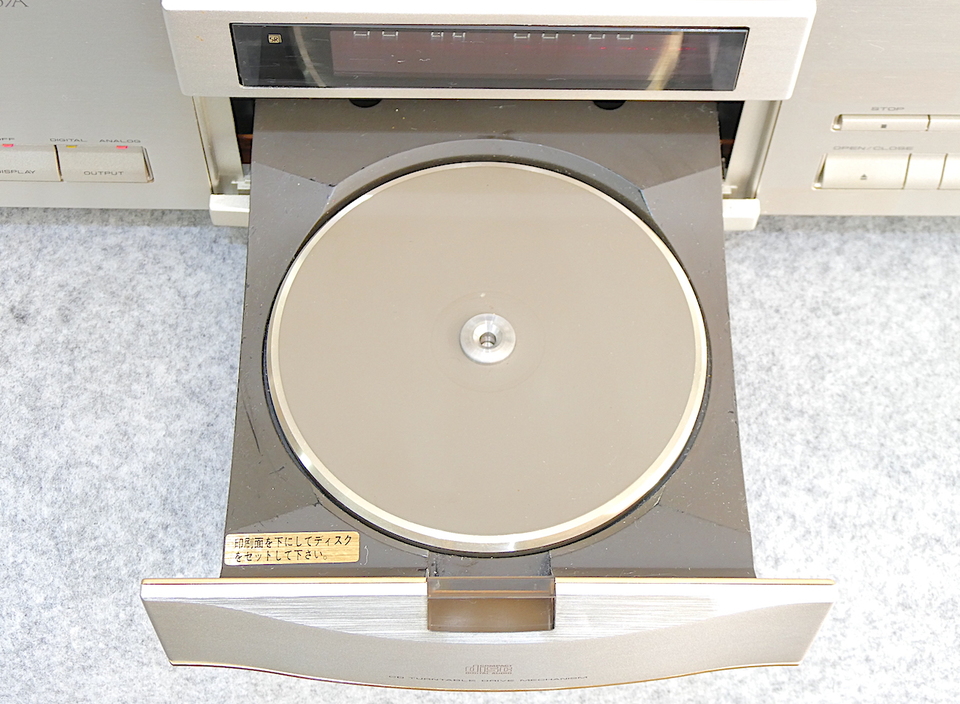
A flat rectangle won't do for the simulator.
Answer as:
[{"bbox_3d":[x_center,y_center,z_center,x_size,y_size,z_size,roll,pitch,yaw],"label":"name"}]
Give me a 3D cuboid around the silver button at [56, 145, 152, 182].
[{"bbox_3d":[-0.116,-0.058,0.520,0.027,0.016,0.004,0,62,-1],"label":"silver button"}]

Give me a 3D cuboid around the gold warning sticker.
[{"bbox_3d":[-0.047,0.049,0.424,0.034,0.001,0.008,0,62,-1],"label":"gold warning sticker"}]

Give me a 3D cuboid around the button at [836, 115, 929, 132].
[{"bbox_3d":[0.120,-0.068,0.501,0.026,0.007,0.003,0,62,-1],"label":"button"}]

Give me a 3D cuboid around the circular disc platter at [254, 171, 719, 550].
[{"bbox_3d":[0.002,-0.002,0.456,0.119,0.007,0.119,0,62,-1],"label":"circular disc platter"}]

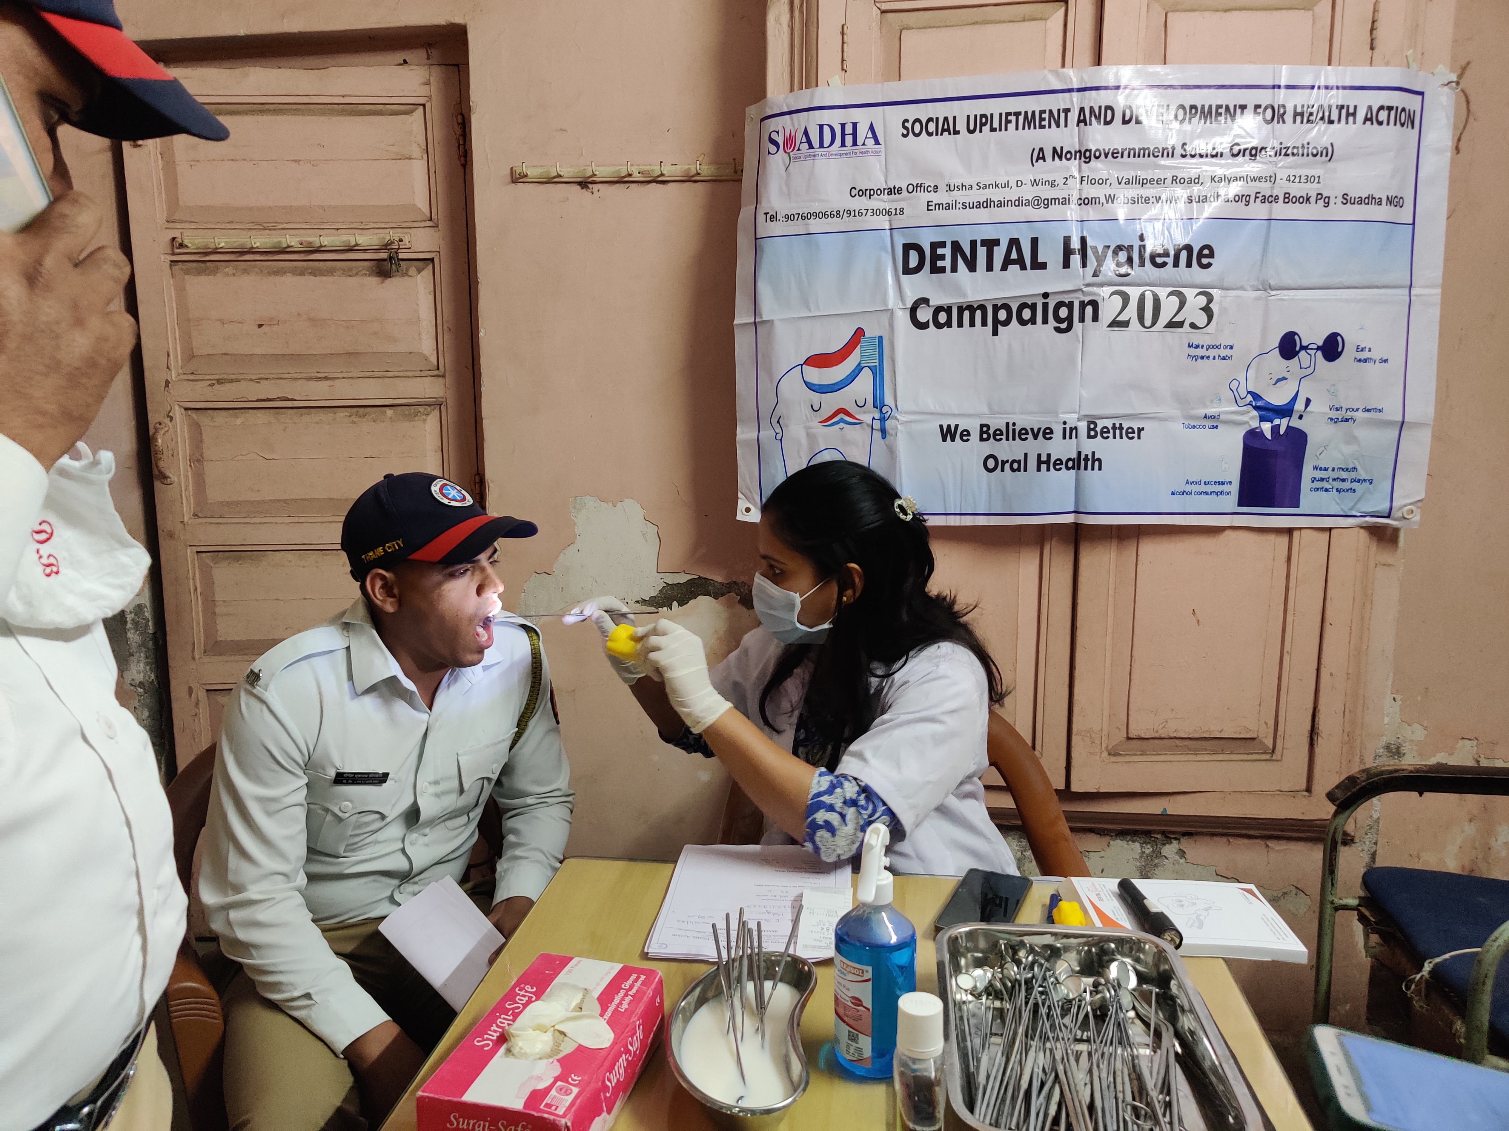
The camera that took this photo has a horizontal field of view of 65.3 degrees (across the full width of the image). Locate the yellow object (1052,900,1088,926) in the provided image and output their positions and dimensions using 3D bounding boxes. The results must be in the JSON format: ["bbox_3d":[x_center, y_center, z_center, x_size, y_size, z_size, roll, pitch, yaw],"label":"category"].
[{"bbox_3d":[0.338,0.378,1.265,0.037,0.034,0.037,1,9,4],"label":"yellow object"}]

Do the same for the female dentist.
[{"bbox_3d":[0.110,0.475,1.614,0.560,1.230,0.500,-9,13,-43],"label":"female dentist"}]

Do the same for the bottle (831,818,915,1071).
[{"bbox_3d":[0.106,0.327,1.021,0.071,0.214,0.074,0,9,0],"label":"bottle"}]

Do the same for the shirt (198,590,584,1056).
[{"bbox_3d":[-0.487,0.287,1.581,0.470,0.480,0.420,-4,10,-24],"label":"shirt"}]

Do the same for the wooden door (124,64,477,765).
[{"bbox_3d":[-0.842,0.027,2.285,0.630,1.900,0.045,0,9,1],"label":"wooden door"}]

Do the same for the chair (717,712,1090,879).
[{"bbox_3d":[0.207,0.662,1.739,0.570,0.820,0.560,1,9,4],"label":"chair"}]

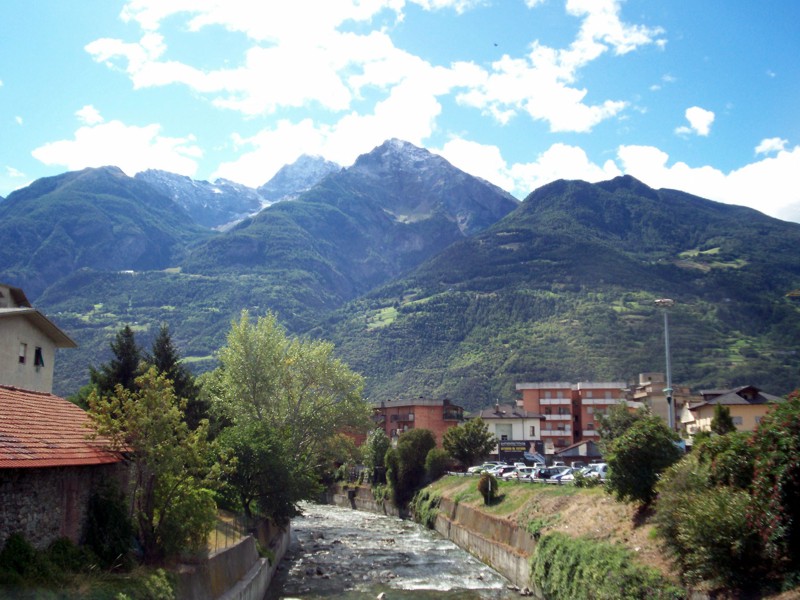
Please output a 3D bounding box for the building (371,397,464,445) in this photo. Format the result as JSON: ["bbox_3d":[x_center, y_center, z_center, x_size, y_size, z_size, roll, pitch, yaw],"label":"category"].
[{"bbox_3d":[3.579,25.821,160.953,16.500,12.820,13.000,-4,-10,20],"label":"building"}]

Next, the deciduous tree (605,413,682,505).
[{"bbox_3d":[19.316,12.541,66.000,6.500,7.170,6.200,0,-9,0],"label":"deciduous tree"}]

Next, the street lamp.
[{"bbox_3d":[25.817,8.775,80.000,1.900,18.090,1.900,0,-9,0],"label":"street lamp"}]

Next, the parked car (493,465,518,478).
[{"bbox_3d":[12.368,20.586,98.941,4.100,1.500,1.750,4,-10,-20],"label":"parked car"}]

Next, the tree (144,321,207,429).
[{"bbox_3d":[-17.019,9.209,63.357,5.600,14.990,5.600,0,-10,0],"label":"tree"}]

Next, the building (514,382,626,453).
[{"bbox_3d":[33.944,24.834,164.675,21.500,16.030,13.000,-2,-10,11],"label":"building"}]

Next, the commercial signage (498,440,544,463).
[{"bbox_3d":[16.210,20.275,111.000,6.100,3.020,0.300,1,-9,-5],"label":"commercial signage"}]

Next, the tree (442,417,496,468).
[{"bbox_3d":[9.022,18.609,108.000,7.000,6.910,6.700,0,-9,0],"label":"tree"}]

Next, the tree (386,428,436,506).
[{"bbox_3d":[1.329,19.260,96.125,5.600,8.730,5.600,0,-10,0],"label":"tree"}]

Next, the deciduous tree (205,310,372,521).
[{"bbox_3d":[-9.388,9.297,69.430,13.300,16.710,13.300,0,-10,0],"label":"deciduous tree"}]

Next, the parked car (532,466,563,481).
[{"bbox_3d":[15.737,18.350,87.000,3.900,1.540,1.700,3,-10,-15],"label":"parked car"}]

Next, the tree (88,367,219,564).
[{"bbox_3d":[-11.195,7.429,37.787,5.900,8.730,5.900,0,-10,0],"label":"tree"}]

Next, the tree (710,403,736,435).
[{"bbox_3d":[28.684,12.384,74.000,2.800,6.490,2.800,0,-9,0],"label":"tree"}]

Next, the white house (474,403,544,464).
[{"bbox_3d":[14.977,19.096,117.000,10.800,9.020,9.000,1,-9,-6],"label":"white house"}]

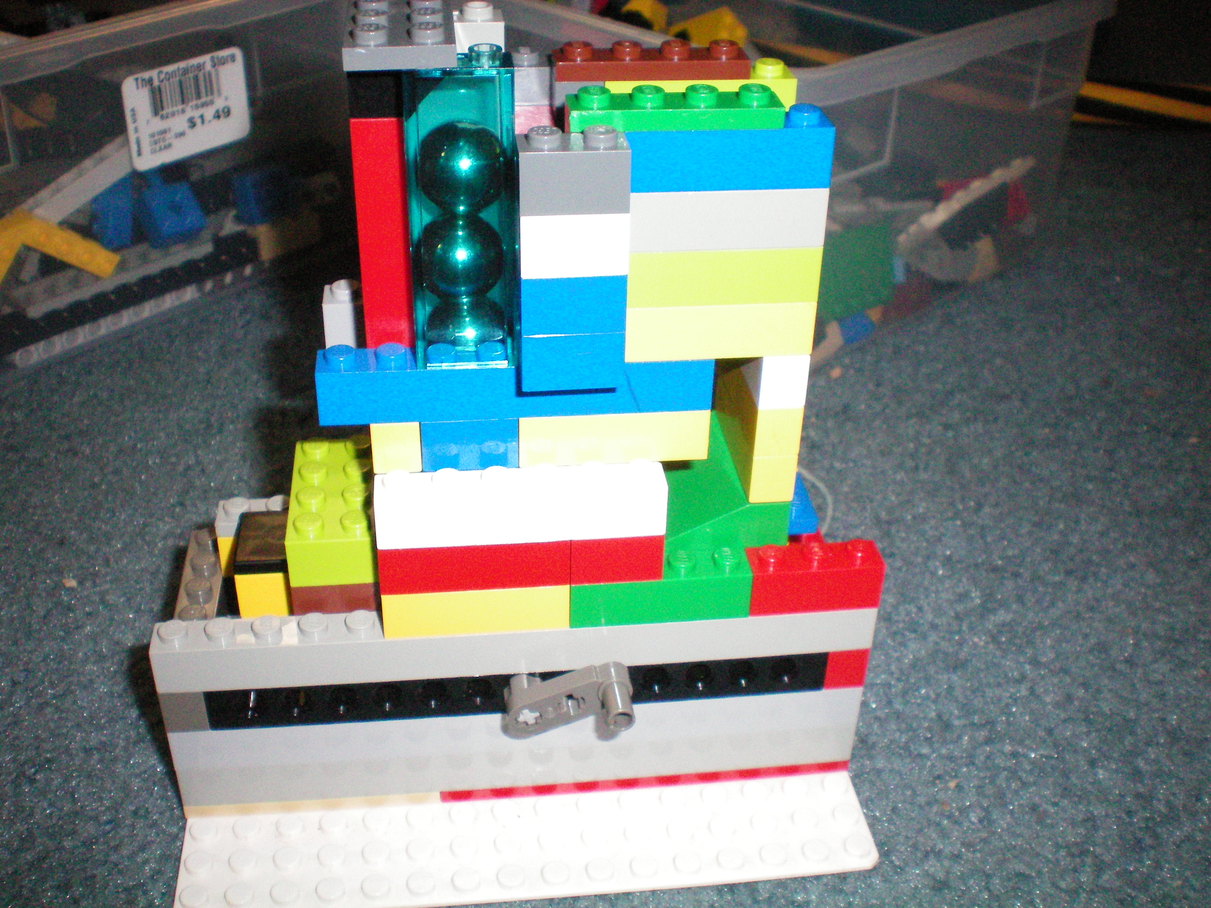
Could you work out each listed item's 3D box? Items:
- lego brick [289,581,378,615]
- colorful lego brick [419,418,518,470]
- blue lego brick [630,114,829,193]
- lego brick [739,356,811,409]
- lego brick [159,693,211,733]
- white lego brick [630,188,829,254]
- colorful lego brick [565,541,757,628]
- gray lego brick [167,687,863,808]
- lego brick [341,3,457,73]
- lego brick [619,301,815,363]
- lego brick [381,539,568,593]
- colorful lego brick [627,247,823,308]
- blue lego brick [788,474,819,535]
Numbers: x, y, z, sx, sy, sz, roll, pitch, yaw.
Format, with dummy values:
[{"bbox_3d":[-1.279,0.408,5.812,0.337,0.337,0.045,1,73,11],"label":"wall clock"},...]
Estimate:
[{"bbox_3d":[-0.048,0.021,0.244,0.016,0.010,0.020,-2,34,-6],"label":"lego brick"},{"bbox_3d":[-0.023,-0.004,0.224,0.016,0.010,0.009,-3,33,-6],"label":"colorful lego brick"},{"bbox_3d":[0.018,-0.047,0.201,0.032,0.011,0.008,-2,34,-6],"label":"blue lego brick"},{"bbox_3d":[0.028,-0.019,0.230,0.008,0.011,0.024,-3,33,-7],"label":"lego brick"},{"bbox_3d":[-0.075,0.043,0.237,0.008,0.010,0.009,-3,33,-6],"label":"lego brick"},{"bbox_3d":[0.018,-0.038,0.207,0.032,0.011,0.008,-3,33,-7],"label":"white lego brick"},{"bbox_3d":[0.009,0.023,0.236,0.032,0.011,0.008,-2,34,-6],"label":"colorful lego brick"},{"bbox_3d":[-0.015,0.053,0.251,0.128,0.019,0.008,-3,33,-6],"label":"gray lego brick"},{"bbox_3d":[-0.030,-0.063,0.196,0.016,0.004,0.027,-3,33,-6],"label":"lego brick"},{"bbox_3d":[0.017,-0.022,0.218,0.032,0.010,0.009,-3,33,-6],"label":"lego brick"},{"bbox_3d":[-0.022,0.017,0.228,0.032,0.010,0.008,-2,34,-6],"label":"lego brick"},{"bbox_3d":[0.018,-0.030,0.212,0.032,0.010,0.008,-2,34,-6],"label":"colorful lego brick"},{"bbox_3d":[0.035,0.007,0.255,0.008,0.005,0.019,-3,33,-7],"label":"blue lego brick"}]

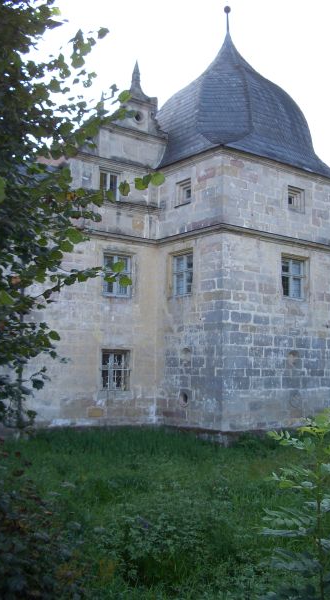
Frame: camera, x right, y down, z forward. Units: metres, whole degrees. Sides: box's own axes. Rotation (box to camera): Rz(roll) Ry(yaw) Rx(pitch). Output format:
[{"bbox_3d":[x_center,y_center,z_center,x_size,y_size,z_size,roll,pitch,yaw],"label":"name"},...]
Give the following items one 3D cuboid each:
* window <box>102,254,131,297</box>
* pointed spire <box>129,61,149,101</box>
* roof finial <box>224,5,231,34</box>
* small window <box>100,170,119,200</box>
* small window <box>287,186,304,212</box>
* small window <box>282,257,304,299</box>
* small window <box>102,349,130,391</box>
[{"bbox_3d":[-1.402,-0.716,17.913,0.960,1.280,0.200,6,-8,-38],"label":"window"},{"bbox_3d":[-0.847,-6.883,19.026,0.600,1.264,0.500,6,-8,-38],"label":"pointed spire"},{"bbox_3d":[2.248,-10.047,21.754,0.240,1.112,0.240,1,-6,0],"label":"roof finial"},{"bbox_3d":[-1.638,-3.395,17.989,0.656,0.848,0.200,6,-8,-38],"label":"small window"},{"bbox_3d":[4.069,-3.131,18.808,0.768,0.736,0.220,6,-8,-38],"label":"small window"},{"bbox_3d":[3.948,-0.671,18.496,1.088,1.280,0.200,6,-8,-38],"label":"small window"},{"bbox_3d":[-1.412,2.059,17.659,1.008,1.152,0.220,6,-8,-38],"label":"small window"}]

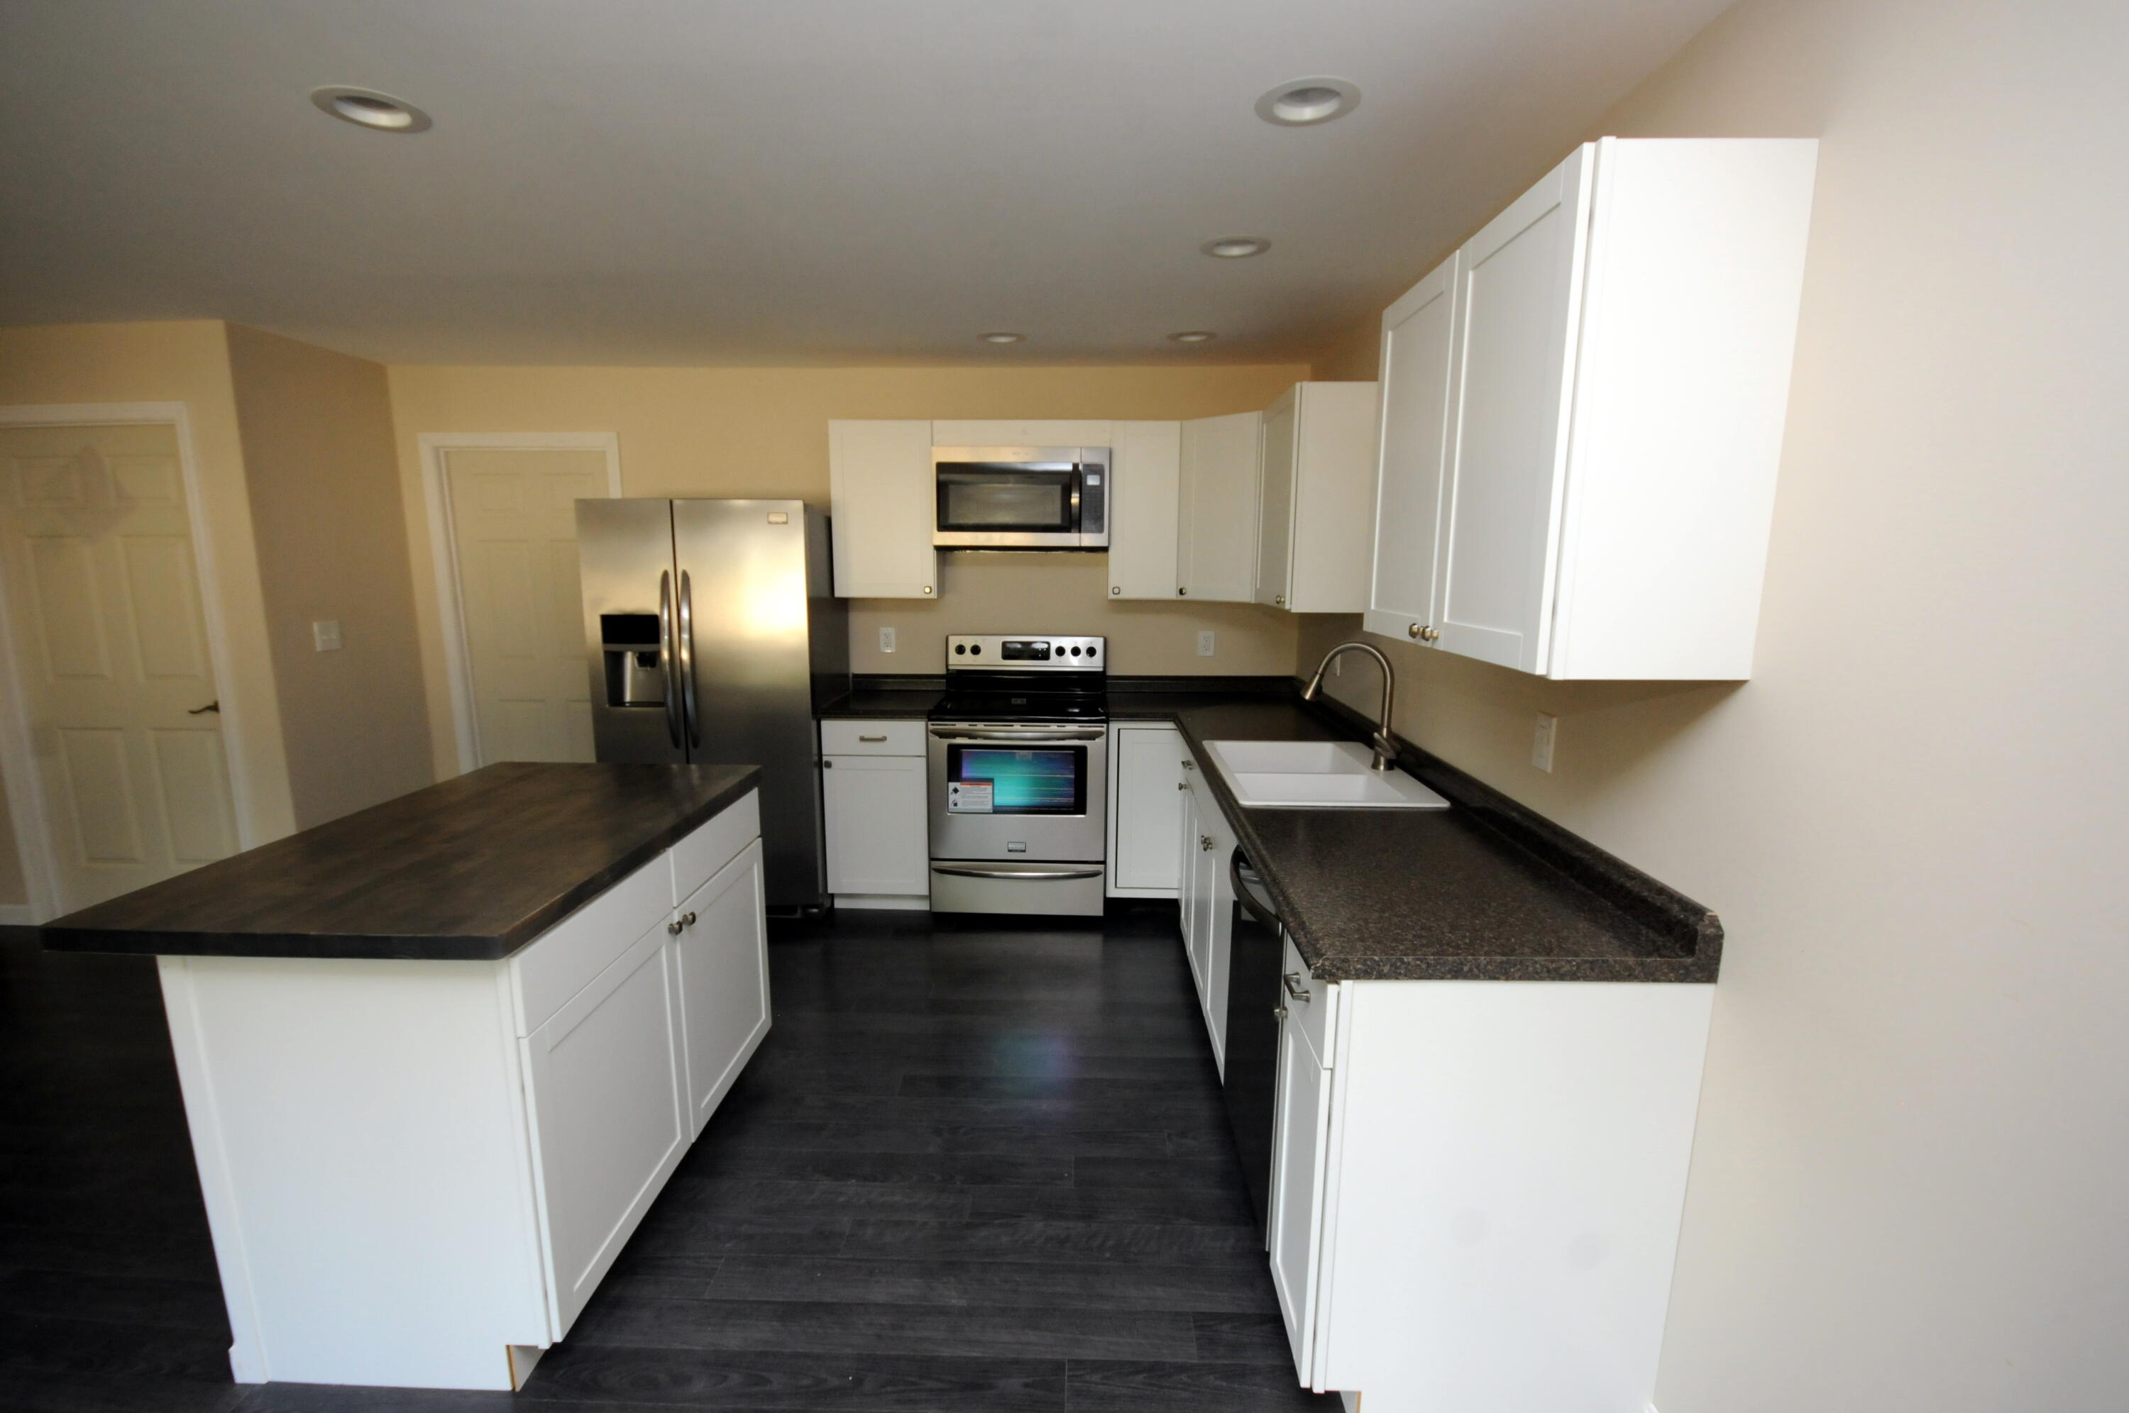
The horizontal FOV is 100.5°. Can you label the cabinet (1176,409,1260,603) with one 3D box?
[{"bbox_3d":[0.652,-0.825,3.719,0.030,0.761,0.403,-9,13,-44],"label":"cabinet"}]

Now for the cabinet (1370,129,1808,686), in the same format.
[{"bbox_3d":[0.905,-0.491,1.736,0.325,0.761,0.895,0,9,2],"label":"cabinet"}]

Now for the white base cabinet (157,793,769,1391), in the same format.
[{"bbox_3d":[-1.240,0.767,2.168,0.632,0.876,1.152,0,10,1],"label":"white base cabinet"}]

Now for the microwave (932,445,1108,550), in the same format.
[{"bbox_3d":[-0.176,-0.920,3.976,0.757,0.424,0.400,0,9,2],"label":"microwave"}]

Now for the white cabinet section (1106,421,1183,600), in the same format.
[{"bbox_3d":[0.352,-0.851,3.866,0.303,0.761,0.030,0,10,1],"label":"white cabinet section"}]

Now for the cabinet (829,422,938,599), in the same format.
[{"bbox_3d":[-0.791,-0.858,3.894,0.451,0.761,0.030,0,10,1],"label":"cabinet"}]

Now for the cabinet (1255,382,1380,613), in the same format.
[{"bbox_3d":[0.950,-0.752,3.301,0.325,0.762,0.600,0,9,2],"label":"cabinet"}]

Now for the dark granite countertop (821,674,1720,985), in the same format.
[{"bbox_3d":[0.013,0.146,2.882,2.160,0.121,2.908,0,9,2],"label":"dark granite countertop"}]

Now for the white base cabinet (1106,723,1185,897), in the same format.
[{"bbox_3d":[0.350,0.429,4.084,0.310,0.836,0.625,0,10,1],"label":"white base cabinet"}]

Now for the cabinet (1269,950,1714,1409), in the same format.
[{"bbox_3d":[0.742,0.861,1.639,0.635,0.876,0.302,0,10,1],"label":"cabinet"}]

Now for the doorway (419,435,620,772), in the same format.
[{"bbox_3d":[-2.575,-0.241,4.402,0.939,2.118,0.120,0,10,1],"label":"doorway"}]

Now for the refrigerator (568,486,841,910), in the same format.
[{"bbox_3d":[-1.485,0.003,3.975,0.910,1.767,0.730,0,9,2],"label":"refrigerator"}]

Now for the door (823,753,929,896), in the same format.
[{"bbox_3d":[-0.802,0.516,3.814,0.443,0.615,0.020,0,9,2],"label":"door"}]

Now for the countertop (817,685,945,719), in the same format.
[{"bbox_3d":[-0.799,-0.006,4.031,0.470,0.040,0.637,0,9,2],"label":"countertop"}]

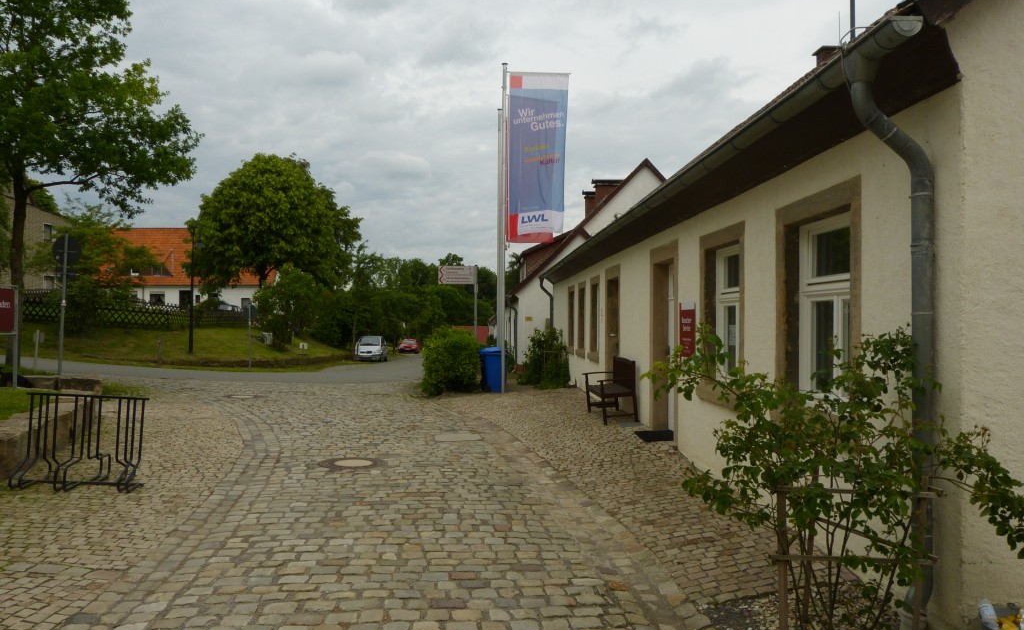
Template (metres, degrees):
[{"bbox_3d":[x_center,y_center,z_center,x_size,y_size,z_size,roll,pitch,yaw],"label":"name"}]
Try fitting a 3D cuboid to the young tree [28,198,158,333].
[{"bbox_3d":[-15.846,-1.874,28.000,4.600,4.850,4.300,0,0,-30],"label":"young tree"}]

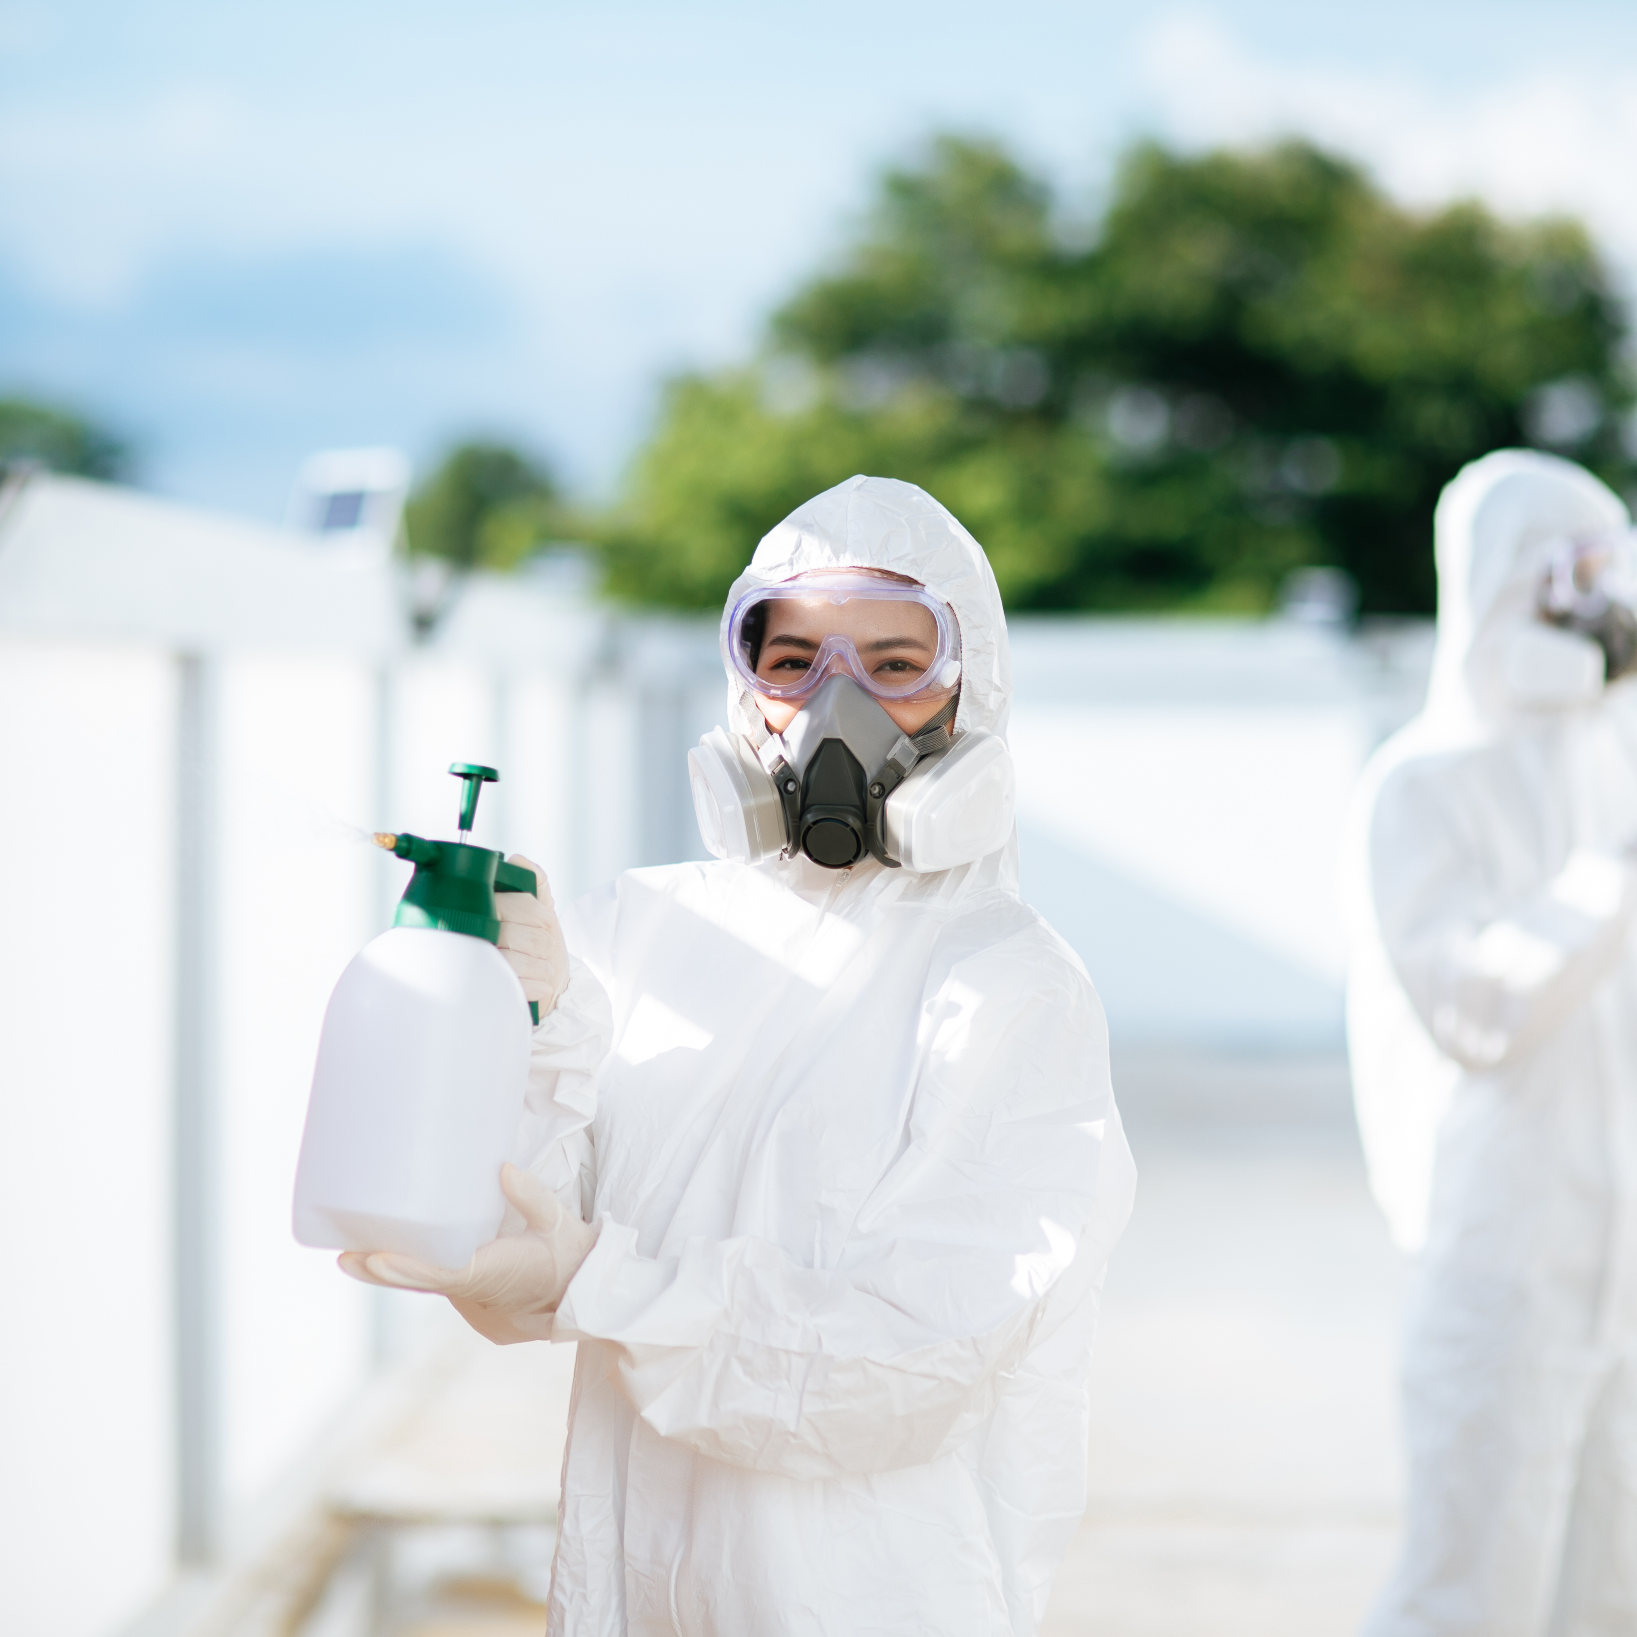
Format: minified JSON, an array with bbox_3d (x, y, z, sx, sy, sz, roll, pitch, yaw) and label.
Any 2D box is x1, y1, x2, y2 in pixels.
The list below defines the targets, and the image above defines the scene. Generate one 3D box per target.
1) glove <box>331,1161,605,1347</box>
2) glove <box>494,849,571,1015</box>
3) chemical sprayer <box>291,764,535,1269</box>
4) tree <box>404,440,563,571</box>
[{"bbox_3d":[-0.200,0.248,3.310,0.150,0.103,0.100,1,1,-3],"label":"glove"},{"bbox_3d":[-0.168,0.069,3.370,0.085,0.100,0.070,19,-13,-42],"label":"glove"},{"bbox_3d":[-0.221,0.104,3.322,0.138,0.285,0.124,19,-13,-42],"label":"chemical sprayer"},{"bbox_3d":[-4.333,-2.589,75.000,2.700,4.580,2.700,1,1,0],"label":"tree"}]

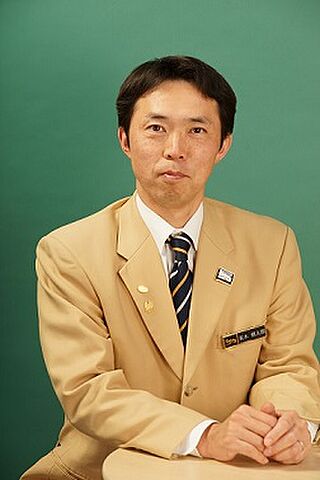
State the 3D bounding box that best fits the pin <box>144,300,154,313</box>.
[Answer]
[{"bbox_3d":[-0.017,0.101,2.430,0.014,0.018,0.003,3,-14,1],"label":"pin"}]

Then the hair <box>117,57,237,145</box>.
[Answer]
[{"bbox_3d":[0.026,-0.206,2.510,0.184,0.165,0.205,4,0,3],"label":"hair"}]

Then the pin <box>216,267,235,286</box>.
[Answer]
[{"bbox_3d":[0.100,0.056,2.450,0.025,0.019,0.003,22,-19,-11],"label":"pin"}]

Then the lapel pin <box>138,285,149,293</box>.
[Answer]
[{"bbox_3d":[-0.025,0.075,2.430,0.016,0.011,0.003,10,-14,3],"label":"lapel pin"}]

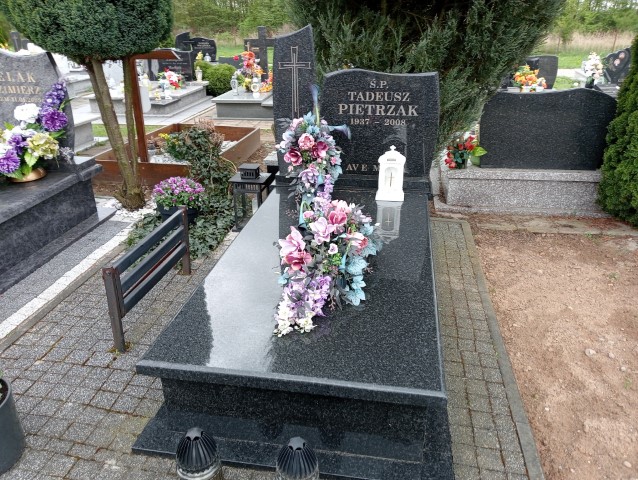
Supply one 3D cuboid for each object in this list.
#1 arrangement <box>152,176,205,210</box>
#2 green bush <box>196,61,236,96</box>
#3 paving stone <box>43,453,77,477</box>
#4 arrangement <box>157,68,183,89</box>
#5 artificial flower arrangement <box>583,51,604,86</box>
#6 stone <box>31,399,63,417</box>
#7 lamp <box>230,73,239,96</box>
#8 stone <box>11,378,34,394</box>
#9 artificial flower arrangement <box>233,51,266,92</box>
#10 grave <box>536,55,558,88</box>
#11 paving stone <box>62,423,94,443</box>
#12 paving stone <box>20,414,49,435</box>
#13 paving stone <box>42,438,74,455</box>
[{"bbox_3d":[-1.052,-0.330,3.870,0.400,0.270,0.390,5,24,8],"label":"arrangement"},{"bbox_3d":[-1.984,-3.116,10.000,0.760,0.640,0.740,5,24,8],"label":"green bush"},{"bbox_3d":[-0.898,0.806,1.796,0.094,0.060,0.088,5,23,10],"label":"paving stone"},{"bbox_3d":[-2.580,-2.756,8.889,0.396,0.325,0.284,4,23,8],"label":"arrangement"},{"bbox_3d":[5.287,-3.274,9.950,0.420,0.680,0.400,5,24,8],"label":"artificial flower arrangement"},{"bbox_3d":[-1.143,0.736,2.190,0.100,0.060,0.100,5,24,8],"label":"stone"},{"bbox_3d":[-1.367,-2.509,8.346,0.125,0.340,0.125,5,24,8],"label":"lamp"},{"bbox_3d":[-1.251,0.641,2.180,0.086,0.060,0.087,5,23,10],"label":"stone"},{"bbox_3d":[-1.129,-2.789,8.604,0.436,0.619,0.345,4,23,8],"label":"artificial flower arrangement"},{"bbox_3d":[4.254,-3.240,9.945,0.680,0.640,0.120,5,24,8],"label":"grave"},{"bbox_3d":[-0.894,0.746,1.938,0.092,0.060,0.085,5,23,10],"label":"paving stone"},{"bbox_3d":[-1.159,0.774,2.104,0.100,0.060,0.100,5,24,8],"label":"paving stone"},{"bbox_3d":[-0.937,0.772,1.876,0.095,0.060,0.052,5,24,11],"label":"paving stone"}]

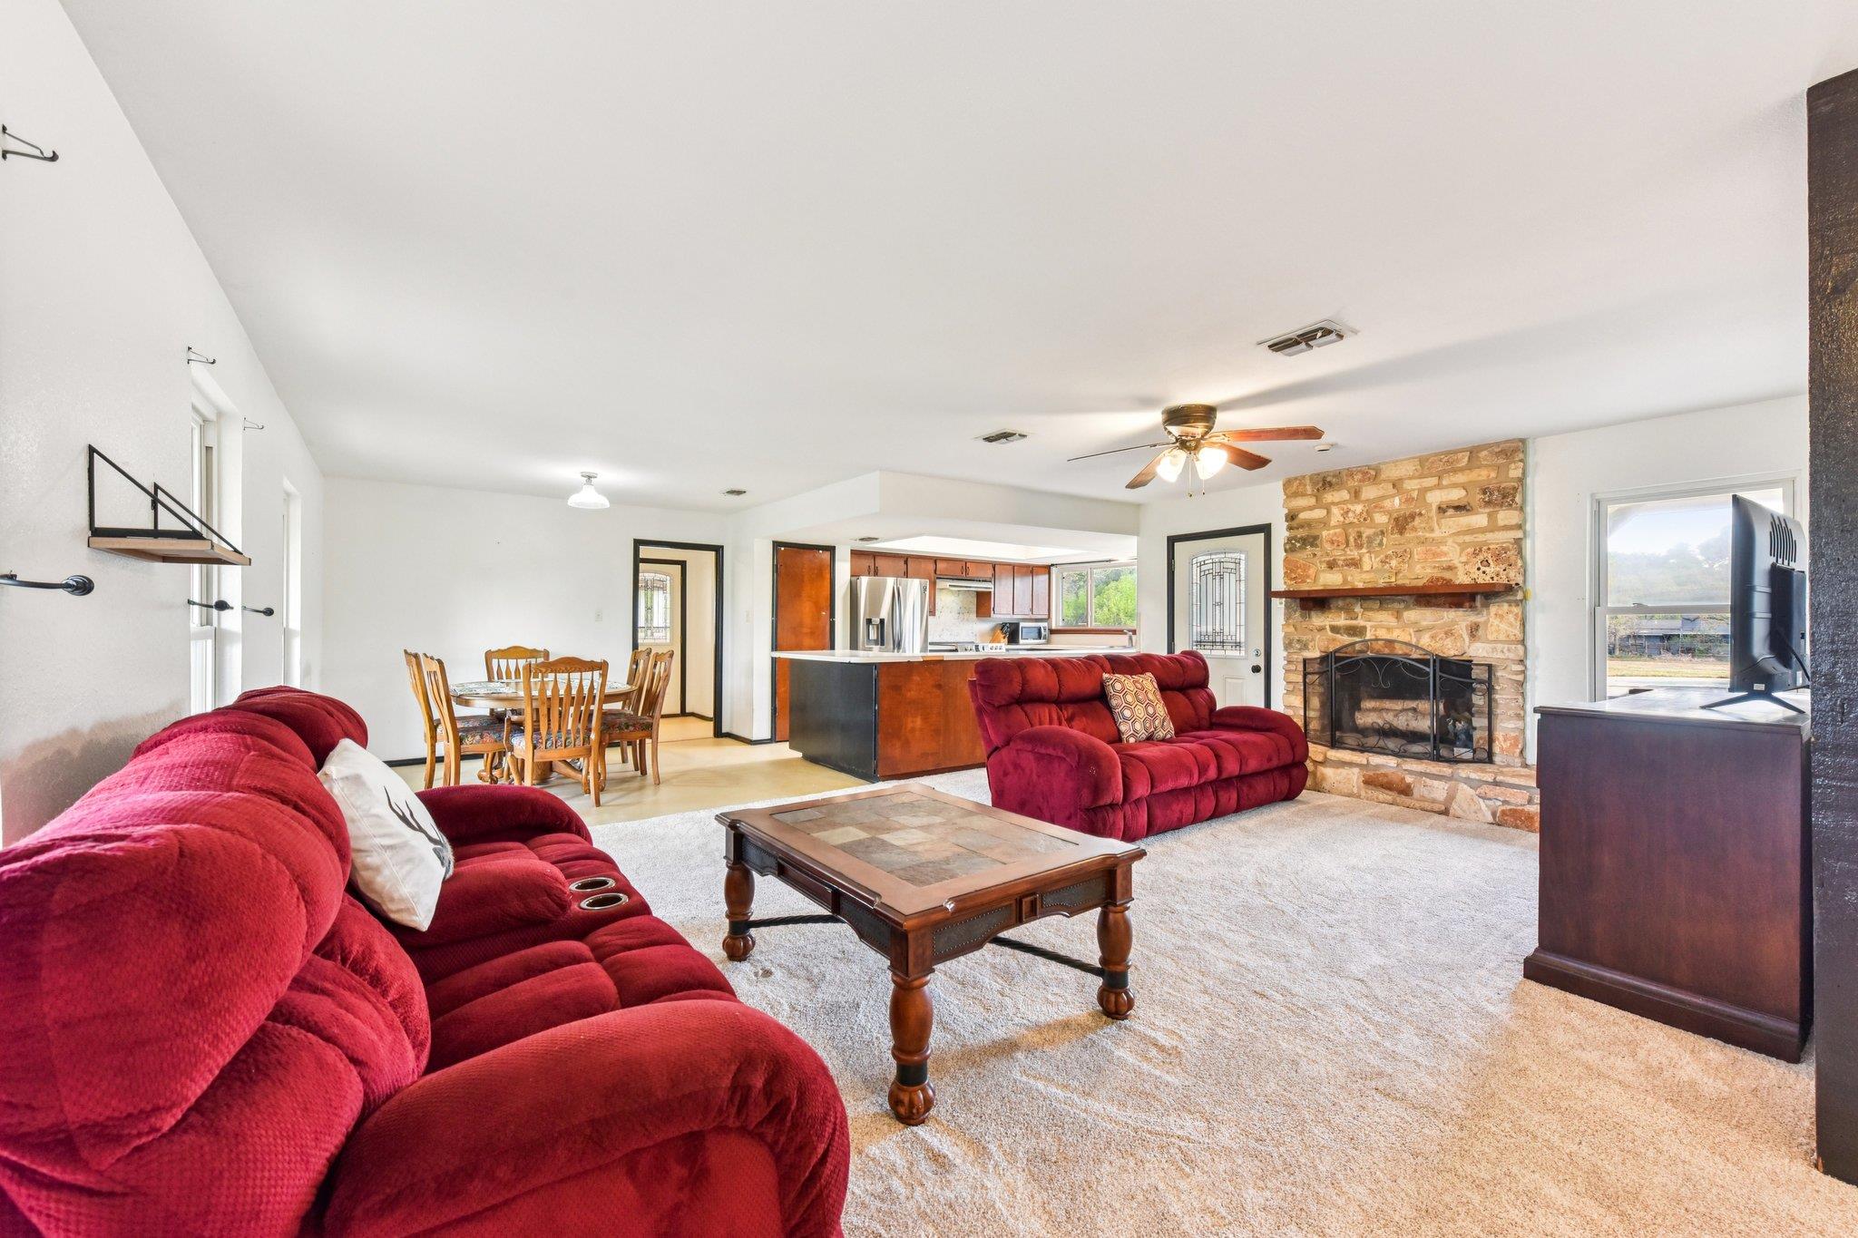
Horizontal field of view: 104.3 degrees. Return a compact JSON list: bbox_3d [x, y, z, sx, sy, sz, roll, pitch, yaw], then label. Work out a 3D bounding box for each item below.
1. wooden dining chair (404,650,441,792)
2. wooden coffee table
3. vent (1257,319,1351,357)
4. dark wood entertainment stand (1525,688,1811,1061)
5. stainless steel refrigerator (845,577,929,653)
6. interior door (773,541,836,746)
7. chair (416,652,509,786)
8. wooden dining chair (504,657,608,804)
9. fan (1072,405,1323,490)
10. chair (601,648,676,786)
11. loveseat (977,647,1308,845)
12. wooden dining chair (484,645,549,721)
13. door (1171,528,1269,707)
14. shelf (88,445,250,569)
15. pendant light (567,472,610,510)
[{"bbox_3d":[-3.656,0.758,5.535,0.580,1.030,0.500,0,-1,-41],"label":"wooden dining chair"},{"bbox_3d":[-0.037,1.005,2.525,0.930,0.520,1.170,0,0,-36],"label":"wooden coffee table"},{"bbox_3d":[1.610,-1.185,3.070,0.220,0.040,0.320,0,0,-36],"label":"vent"},{"bbox_3d":[2.795,0.790,2.665,1.300,0.945,0.600,0,0,-36],"label":"dark wood entertainment stand"},{"bbox_3d":[-0.663,0.417,8.614,0.925,1.760,0.870,0,0,-36],"label":"stainless steel refrigerator"},{"bbox_3d":[-1.310,0.245,7.620,0.680,2.040,0.080,0,0,-36],"label":"interior door"},{"bbox_3d":[-3.340,0.760,5.270,0.560,1.010,0.480,0,0,-39],"label":"chair"},{"bbox_3d":[-2.509,0.755,4.909,0.580,1.030,0.640,0,0,-36],"label":"wooden dining chair"},{"bbox_3d":[1.465,-0.955,4.060,1.300,0.440,1.300,0,0,-36],"label":"fan"},{"bbox_3d":[-2.333,0.760,5.619,0.580,1.030,0.500,0,0,-36],"label":"chair"},{"bbox_3d":[1.489,0.759,4.885,2.200,1.030,1.060,0,0,-36],"label":"loveseat"},{"bbox_3d":[-3.490,0.760,6.150,0.490,1.010,0.540,0,0,-36],"label":"wooden dining chair"},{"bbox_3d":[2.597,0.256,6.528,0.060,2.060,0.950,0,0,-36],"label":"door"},{"bbox_3d":[-1.825,-0.258,1.765,0.185,0.214,0.535,0,0,-36],"label":"shelf"},{"bbox_3d":[-2.711,-1.035,5.762,0.305,0.260,0.305,0,0,-36],"label":"pendant light"}]

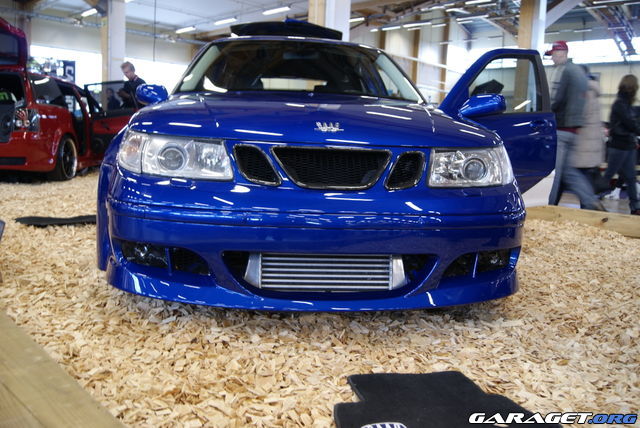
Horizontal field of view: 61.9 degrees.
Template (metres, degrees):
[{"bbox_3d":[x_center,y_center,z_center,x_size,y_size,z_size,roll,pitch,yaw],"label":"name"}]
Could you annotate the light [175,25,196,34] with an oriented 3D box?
[{"bbox_3d":[-5.053,-6.954,20.175,0.180,0.110,1.420,-7,13,-43],"label":"light"}]

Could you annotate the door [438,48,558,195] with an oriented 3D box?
[{"bbox_3d":[1.234,-0.615,3.688,1.120,1.070,0.220,-3,11,-27],"label":"door"}]

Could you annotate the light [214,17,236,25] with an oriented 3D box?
[{"bbox_3d":[-3.329,-6.817,18.904,0.180,0.110,1.420,-7,13,-43],"label":"light"}]

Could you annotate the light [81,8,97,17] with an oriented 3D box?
[{"bbox_3d":[-7.701,-6.711,17.795,0.180,0.110,1.420,-7,13,-43],"label":"light"}]

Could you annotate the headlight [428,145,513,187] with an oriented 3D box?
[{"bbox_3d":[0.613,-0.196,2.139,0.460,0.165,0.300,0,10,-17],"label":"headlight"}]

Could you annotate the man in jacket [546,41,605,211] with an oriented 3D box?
[{"bbox_3d":[2.733,-0.972,5.830,0.630,1.770,0.500,3,10,3],"label":"man in jacket"}]

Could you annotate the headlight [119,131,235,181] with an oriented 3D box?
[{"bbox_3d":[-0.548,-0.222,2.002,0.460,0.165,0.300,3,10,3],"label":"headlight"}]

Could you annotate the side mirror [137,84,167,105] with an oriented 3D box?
[{"bbox_3d":[-1.028,-0.741,3.317,0.220,0.140,0.160,1,10,-7],"label":"side mirror"}]

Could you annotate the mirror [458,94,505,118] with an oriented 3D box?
[{"bbox_3d":[1.024,-0.677,3.364,0.170,0.150,0.250,-3,11,-27],"label":"mirror"}]

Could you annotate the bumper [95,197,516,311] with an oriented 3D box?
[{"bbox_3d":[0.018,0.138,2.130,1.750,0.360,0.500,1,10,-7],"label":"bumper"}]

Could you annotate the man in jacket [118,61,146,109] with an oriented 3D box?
[{"bbox_3d":[-3.110,-1.673,8.859,0.420,1.680,0.500,-3,11,-30],"label":"man in jacket"}]

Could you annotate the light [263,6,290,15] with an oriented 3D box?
[{"bbox_3d":[-1.352,-6.366,16.748,0.180,0.110,1.420,-7,13,-43],"label":"light"}]

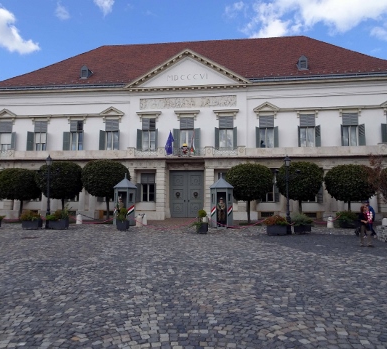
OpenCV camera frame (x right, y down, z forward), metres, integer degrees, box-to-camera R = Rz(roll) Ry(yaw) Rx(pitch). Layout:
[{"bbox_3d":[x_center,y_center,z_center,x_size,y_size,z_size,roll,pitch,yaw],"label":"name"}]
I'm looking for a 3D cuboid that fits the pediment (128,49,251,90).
[{"bbox_3d":[-0.476,-9.128,28.563,10.972,3.561,0.950,0,-5,6],"label":"pediment"}]

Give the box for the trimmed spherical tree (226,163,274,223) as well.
[{"bbox_3d":[4.457,1.471,25.627,3.726,4.786,3.726,0,-5,7],"label":"trimmed spherical tree"}]

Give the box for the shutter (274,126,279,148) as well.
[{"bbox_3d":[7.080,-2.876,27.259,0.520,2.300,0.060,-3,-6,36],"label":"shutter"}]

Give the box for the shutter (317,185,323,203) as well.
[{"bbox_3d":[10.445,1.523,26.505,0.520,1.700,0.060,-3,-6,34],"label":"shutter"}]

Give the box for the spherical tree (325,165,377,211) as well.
[{"bbox_3d":[12.036,1.518,24.750,3.495,4.600,3.495,0,-5,7],"label":"spherical tree"}]

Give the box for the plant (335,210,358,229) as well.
[{"bbox_3d":[9.950,2.834,20.767,1.180,1.110,0.650,0,-5,6],"label":"plant"}]

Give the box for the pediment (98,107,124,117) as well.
[{"bbox_3d":[-7.257,-5.619,29.160,2.307,0.926,0.400,0,-5,6],"label":"pediment"}]

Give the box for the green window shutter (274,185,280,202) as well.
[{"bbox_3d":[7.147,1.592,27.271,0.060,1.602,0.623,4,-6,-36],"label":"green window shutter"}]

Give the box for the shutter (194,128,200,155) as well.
[{"bbox_3d":[0.326,-2.740,27.704,0.560,2.408,0.060,-2,-5,28],"label":"shutter"}]

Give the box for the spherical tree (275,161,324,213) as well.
[{"bbox_3d":[8.331,1.424,25.185,3.492,4.833,3.492,0,-5,7],"label":"spherical tree"}]

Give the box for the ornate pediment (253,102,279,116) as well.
[{"bbox_3d":[6.242,-5.552,27.616,2.208,1.128,0.400,0,-5,6],"label":"ornate pediment"}]

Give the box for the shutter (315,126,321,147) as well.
[{"bbox_3d":[10.444,-2.880,26.857,0.520,2.300,0.060,-4,-7,41],"label":"shutter"}]

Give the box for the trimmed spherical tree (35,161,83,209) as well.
[{"bbox_3d":[-10.794,1.333,26.229,3.550,4.783,3.550,0,-5,6],"label":"trimmed spherical tree"}]

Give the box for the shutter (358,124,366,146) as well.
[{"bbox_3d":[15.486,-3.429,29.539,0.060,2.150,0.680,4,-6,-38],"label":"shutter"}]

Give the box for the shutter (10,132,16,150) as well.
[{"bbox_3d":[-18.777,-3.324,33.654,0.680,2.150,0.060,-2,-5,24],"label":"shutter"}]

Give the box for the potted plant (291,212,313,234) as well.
[{"bbox_3d":[5.826,2.628,17.240,1.060,1.080,0.750,0,-5,6],"label":"potted plant"}]

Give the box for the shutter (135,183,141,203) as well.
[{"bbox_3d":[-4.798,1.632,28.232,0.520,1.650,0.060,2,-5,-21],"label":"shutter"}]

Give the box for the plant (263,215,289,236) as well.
[{"bbox_3d":[4.119,2.527,16.044,1.200,0.987,0.750,0,-5,6],"label":"plant"}]

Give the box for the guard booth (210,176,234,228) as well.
[{"bbox_3d":[1.831,1.665,20.759,1.480,3.370,1.300,0,-5,6],"label":"guard booth"}]

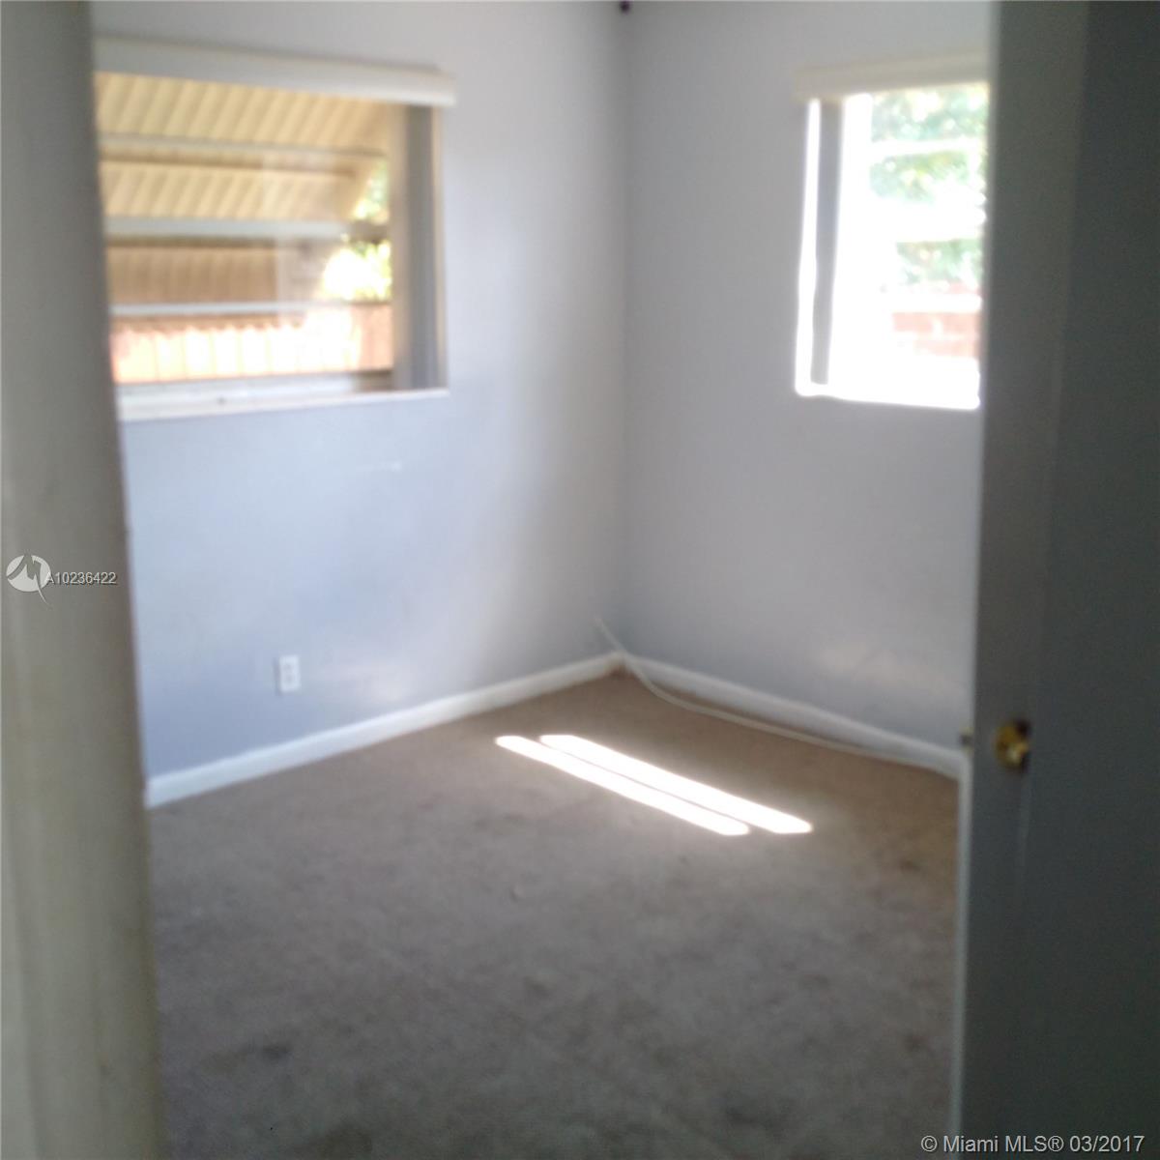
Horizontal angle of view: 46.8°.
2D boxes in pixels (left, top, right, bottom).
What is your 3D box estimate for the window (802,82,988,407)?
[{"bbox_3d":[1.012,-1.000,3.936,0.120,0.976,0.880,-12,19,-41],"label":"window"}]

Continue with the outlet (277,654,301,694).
[{"bbox_3d":[-0.897,0.290,4.166,0.071,0.114,0.012,-12,19,-41],"label":"outlet"}]

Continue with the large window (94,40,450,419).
[{"bbox_3d":[-0.917,-0.989,3.872,1.270,0.976,0.120,-12,19,-41],"label":"large window"}]

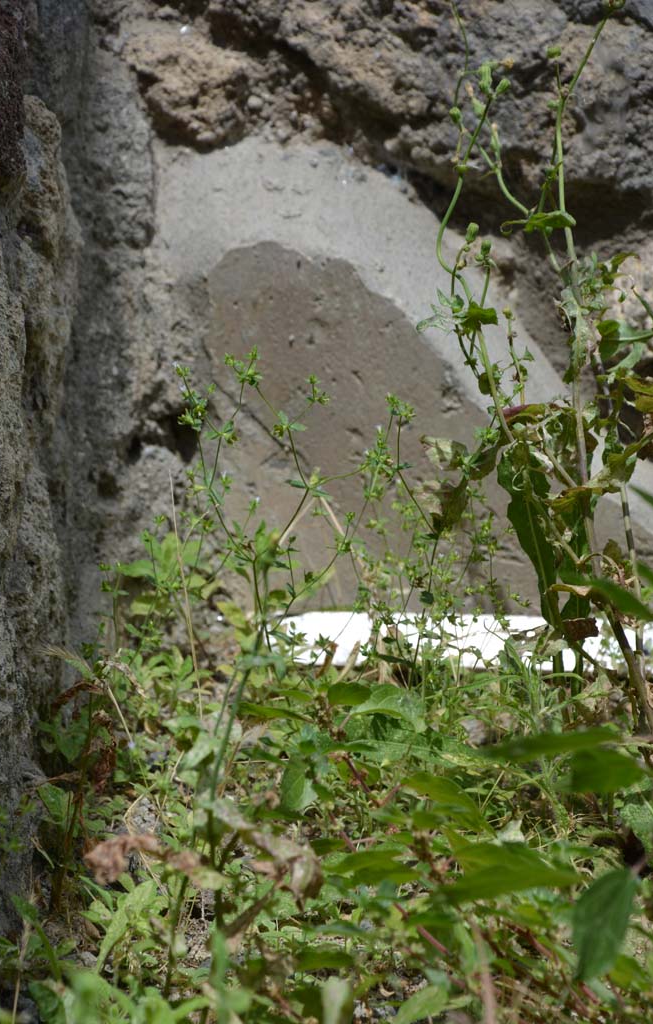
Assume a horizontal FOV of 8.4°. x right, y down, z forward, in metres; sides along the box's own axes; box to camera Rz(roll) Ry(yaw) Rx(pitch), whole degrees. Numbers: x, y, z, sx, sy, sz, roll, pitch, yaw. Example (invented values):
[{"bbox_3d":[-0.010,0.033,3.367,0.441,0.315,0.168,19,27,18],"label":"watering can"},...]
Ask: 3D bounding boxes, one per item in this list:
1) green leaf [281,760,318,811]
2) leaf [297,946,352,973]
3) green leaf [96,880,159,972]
[{"bbox_3d":[-0.013,0.125,2.053,0.016,0.028,0.008,14,-34,-14],"label":"green leaf"},{"bbox_3d":[0.000,0.189,1.885,0.026,0.008,0.018,-3,15,23],"label":"leaf"},{"bbox_3d":[-0.087,0.181,1.952,0.013,0.009,0.050,22,58,17],"label":"green leaf"}]

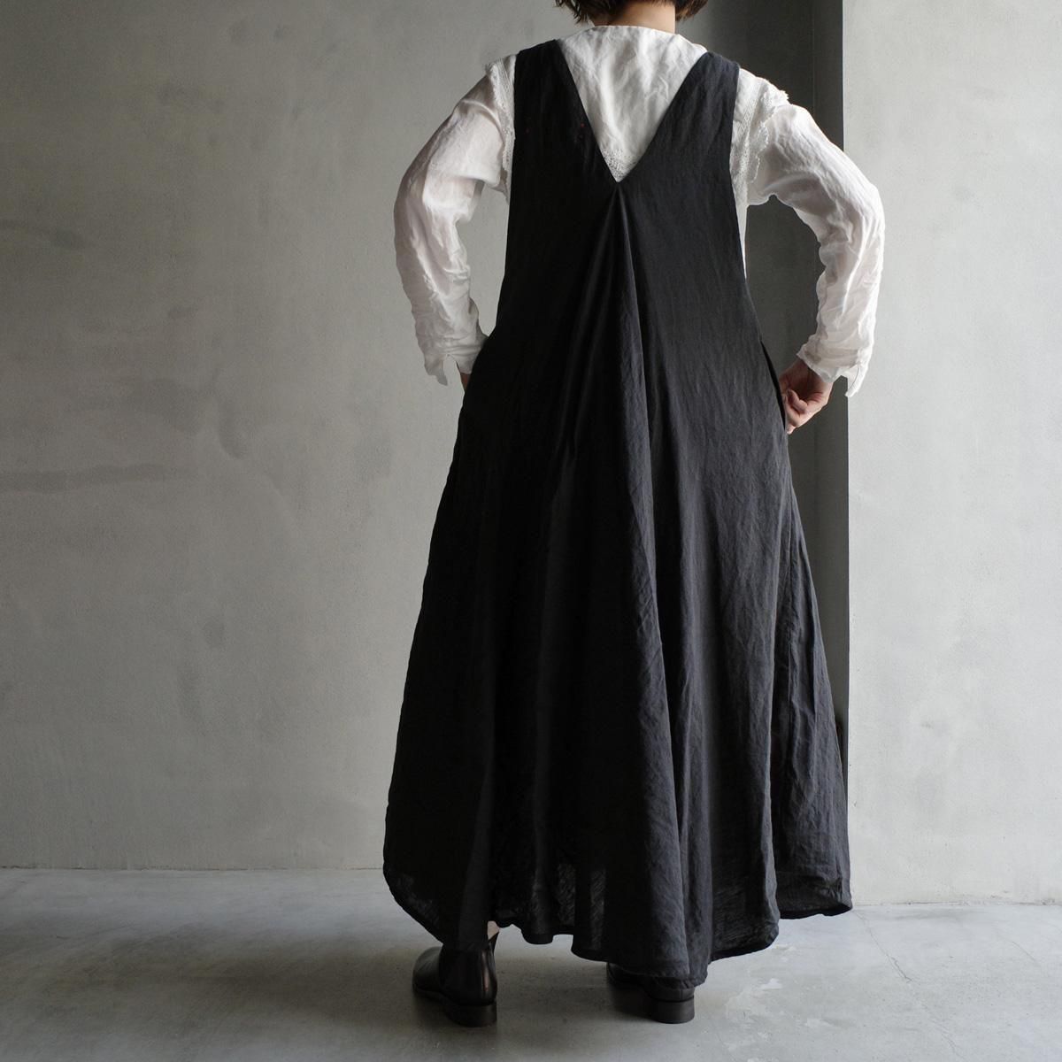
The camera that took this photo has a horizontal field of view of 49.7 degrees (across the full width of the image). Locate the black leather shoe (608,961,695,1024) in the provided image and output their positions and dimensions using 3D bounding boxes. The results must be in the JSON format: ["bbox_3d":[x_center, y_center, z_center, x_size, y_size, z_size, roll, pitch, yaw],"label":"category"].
[{"bbox_3d":[0.174,0.627,1.724,0.092,0.125,0.262,0,-1,-16],"label":"black leather shoe"}]

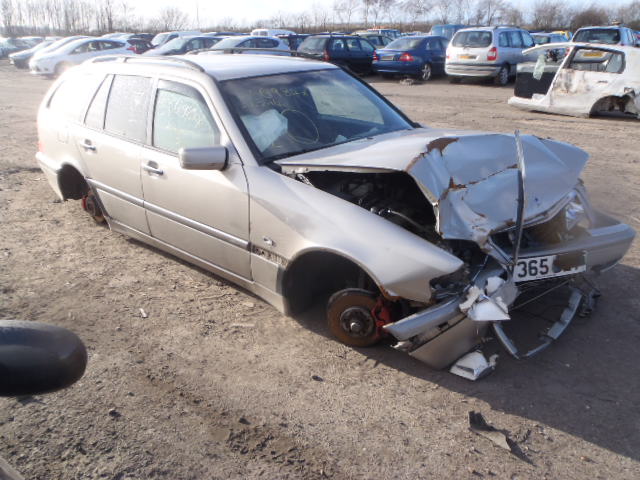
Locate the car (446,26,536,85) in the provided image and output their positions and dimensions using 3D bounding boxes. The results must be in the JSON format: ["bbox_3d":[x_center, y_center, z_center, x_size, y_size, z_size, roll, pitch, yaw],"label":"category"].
[{"bbox_3d":[5.923,-6.084,17.034,1.740,1.670,4.300,18,28,38],"label":"car"}]

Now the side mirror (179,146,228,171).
[{"bbox_3d":[-0.597,-0.427,2.672,0.225,0.125,0.115,-17,27,-36],"label":"side mirror"}]

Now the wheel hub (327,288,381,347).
[{"bbox_3d":[0.155,0.386,2.486,0.290,0.290,0.120,18,28,39],"label":"wheel hub"}]

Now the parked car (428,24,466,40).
[{"bbox_3d":[7.927,-10.913,28.839,4.700,1.960,1.850,-19,28,-39],"label":"parked car"}]

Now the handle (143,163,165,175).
[{"bbox_3d":[-1.018,-0.428,3.148,0.220,0.045,0.050,18,28,39],"label":"handle"}]

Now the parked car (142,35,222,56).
[{"bbox_3d":[-5.476,-7.765,21.844,1.750,1.470,4.250,19,29,41],"label":"parked car"}]

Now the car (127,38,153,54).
[{"bbox_3d":[-9.005,-9.205,25.674,1.740,1.440,4.300,18,28,39],"label":"car"}]

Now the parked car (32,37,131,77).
[{"bbox_3d":[-9.713,-7.547,21.411,1.790,1.470,4.300,17,28,38],"label":"parked car"}]

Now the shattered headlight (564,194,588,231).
[{"bbox_3d":[1.462,-0.159,2.952,0.120,0.190,0.170,18,28,39],"label":"shattered headlight"}]

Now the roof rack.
[{"bbox_3d":[-1.259,-1.213,3.532,1.560,0.090,0.050,18,28,39],"label":"roof rack"}]

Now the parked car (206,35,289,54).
[{"bbox_3d":[-3.252,-7.356,20.733,1.730,1.470,4.150,19,29,41],"label":"parked car"}]

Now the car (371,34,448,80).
[{"bbox_3d":[3.817,-6.449,18.264,4.520,1.430,1.730,-20,29,-41],"label":"car"}]

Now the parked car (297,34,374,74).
[{"bbox_3d":[1.184,-8.035,22.313,1.740,1.480,4.500,18,28,38],"label":"parked car"}]

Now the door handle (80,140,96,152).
[{"bbox_3d":[-1.699,-0.684,3.780,0.195,0.055,0.045,18,28,40],"label":"door handle"}]

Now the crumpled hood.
[{"bbox_3d":[0.658,-0.359,2.789,1.130,0.420,1.420,18,28,39],"label":"crumpled hood"}]

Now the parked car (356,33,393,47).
[{"bbox_3d":[2.579,-9.862,26.858,1.730,1.550,4.350,18,28,38],"label":"parked car"}]

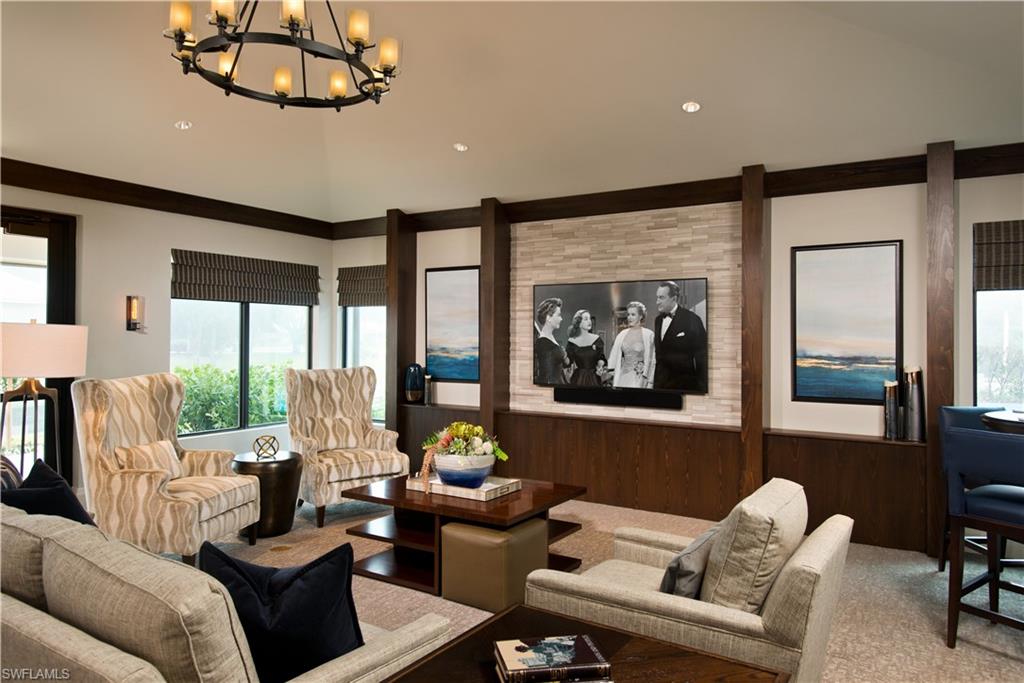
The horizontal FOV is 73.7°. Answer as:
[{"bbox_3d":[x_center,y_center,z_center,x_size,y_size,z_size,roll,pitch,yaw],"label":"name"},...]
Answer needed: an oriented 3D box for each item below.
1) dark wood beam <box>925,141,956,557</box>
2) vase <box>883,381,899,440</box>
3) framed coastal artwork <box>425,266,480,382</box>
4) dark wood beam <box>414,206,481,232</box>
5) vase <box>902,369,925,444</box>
[{"bbox_3d":[2.922,0.059,4.662,0.147,2.770,0.296,0,0,32],"label":"dark wood beam"},{"bbox_3d":[2.647,0.474,4.760,0.098,0.405,0.098,0,1,31],"label":"vase"},{"bbox_3d":[-0.599,-0.166,7.042,0.742,1.186,0.043,0,0,32],"label":"framed coastal artwork"},{"bbox_3d":[-0.600,-1.190,6.691,0.970,0.182,0.130,0,1,31],"label":"dark wood beam"},{"bbox_3d":[2.811,0.436,4.768,0.150,0.518,0.150,0,0,32],"label":"vase"}]

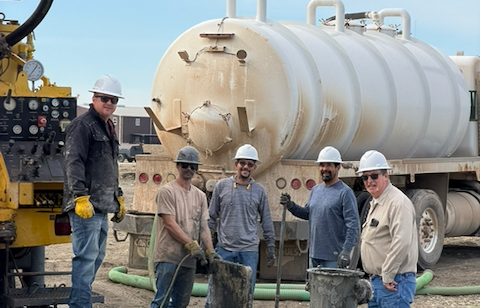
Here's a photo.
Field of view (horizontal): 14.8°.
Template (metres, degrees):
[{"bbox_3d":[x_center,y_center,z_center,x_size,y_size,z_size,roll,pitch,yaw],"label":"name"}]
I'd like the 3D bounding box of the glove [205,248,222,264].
[{"bbox_3d":[-0.224,0.869,15.600,0.130,0.160,0.140,-1,1,-30],"label":"glove"}]

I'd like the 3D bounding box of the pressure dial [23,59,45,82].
[{"bbox_3d":[-1.560,-0.632,14.000,0.160,0.160,0.070,0,1,-5],"label":"pressure dial"}]

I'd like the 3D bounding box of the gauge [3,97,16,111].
[{"bbox_3d":[-1.717,-0.369,13.800,0.100,0.100,0.050,0,1,-14],"label":"gauge"}]

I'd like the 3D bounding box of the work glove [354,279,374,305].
[{"bbox_3d":[0.842,0.930,12.500,0.140,0.190,0.120,0,1,18],"label":"work glove"}]

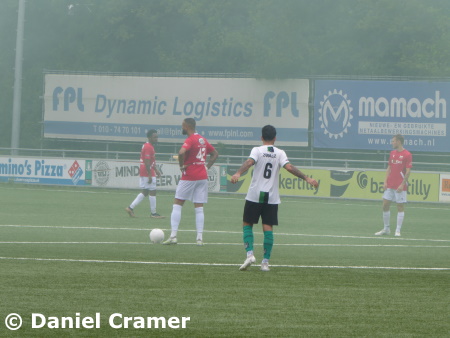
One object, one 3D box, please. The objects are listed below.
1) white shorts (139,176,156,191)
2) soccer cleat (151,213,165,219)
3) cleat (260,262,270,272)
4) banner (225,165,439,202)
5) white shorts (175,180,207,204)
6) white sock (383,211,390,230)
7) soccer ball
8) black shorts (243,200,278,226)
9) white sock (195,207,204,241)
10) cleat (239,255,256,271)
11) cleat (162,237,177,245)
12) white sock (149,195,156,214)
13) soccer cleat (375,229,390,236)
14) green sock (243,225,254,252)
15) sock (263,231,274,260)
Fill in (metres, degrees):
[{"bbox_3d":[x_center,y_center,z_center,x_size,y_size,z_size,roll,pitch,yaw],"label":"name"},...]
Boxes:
[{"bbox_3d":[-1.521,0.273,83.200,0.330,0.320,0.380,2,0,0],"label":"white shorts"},{"bbox_3d":[-1.322,0.919,82.400,0.285,0.110,0.100,2,0,0],"label":"soccer cleat"},{"bbox_3d":[0.509,1.216,52.400,0.110,0.120,0.285,2,0,-6],"label":"cleat"},{"bbox_3d":[2.917,0.394,116.900,0.060,0.780,9.070,1,1,-39],"label":"banner"},{"bbox_3d":[-0.492,0.320,62.600,0.460,0.390,0.350,1,1,-37],"label":"white shorts"},{"bbox_3d":[2.858,0.911,73.900,0.130,0.340,0.120,1,0,0],"label":"white sock"},{"bbox_3d":[-1.025,1.010,63.200,0.220,0.220,0.220,2,0,0],"label":"soccer ball"},{"bbox_3d":[0.450,0.531,52.300,0.440,0.355,0.310,2,0,-9],"label":"black shorts"},{"bbox_3d":[-0.367,0.815,62.300,0.120,0.495,0.125,0,1,-21],"label":"white sock"},{"bbox_3d":[0.287,1.168,52.050,0.280,0.110,0.100,-37,-24,35],"label":"cleat"},{"bbox_3d":[-0.815,1.066,62.200,0.275,0.115,0.100,1,1,-35],"label":"cleat"},{"bbox_3d":[-1.432,0.718,83.200,0.140,0.370,0.125,-3,0,0],"label":"white sock"},{"bbox_3d":[2.786,1.124,73.900,0.285,0.115,0.105,2,1,-24],"label":"soccer cleat"},{"bbox_3d":[0.297,0.868,52.050,0.115,0.340,0.125,-1,-12,-21],"label":"green sock"},{"bbox_3d":[0.546,0.950,52.000,0.115,0.355,0.125,5,0,-6],"label":"sock"}]

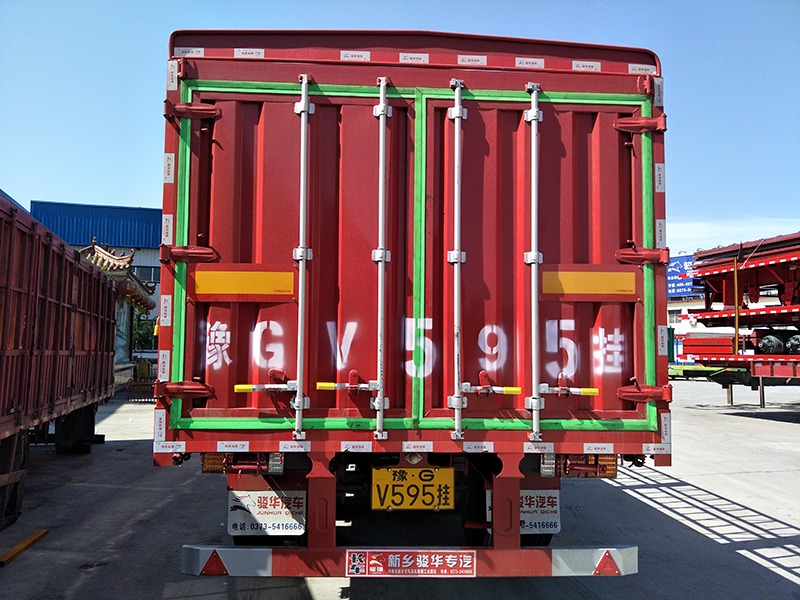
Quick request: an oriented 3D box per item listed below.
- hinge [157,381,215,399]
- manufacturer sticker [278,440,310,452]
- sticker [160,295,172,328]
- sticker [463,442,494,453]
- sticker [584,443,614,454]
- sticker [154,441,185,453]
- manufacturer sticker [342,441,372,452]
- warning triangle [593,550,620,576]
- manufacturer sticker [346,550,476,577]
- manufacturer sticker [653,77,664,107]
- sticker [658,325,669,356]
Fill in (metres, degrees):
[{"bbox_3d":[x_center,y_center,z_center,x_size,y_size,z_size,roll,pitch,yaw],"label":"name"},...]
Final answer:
[{"bbox_3d":[-1.031,0.430,2.663,0.270,0.090,0.070,1,-3,-2],"label":"hinge"},{"bbox_3d":[-0.505,0.711,2.683,0.150,0.050,0.006,1,-3,-3],"label":"manufacturer sticker"},{"bbox_3d":[-1.141,0.053,2.710,0.053,0.150,0.010,1,-3,-2],"label":"sticker"},{"bbox_3d":[0.385,0.725,2.735,0.150,0.050,0.010,1,-3,-3],"label":"sticker"},{"bbox_3d":[0.989,0.736,2.762,0.150,0.050,0.010,1,-3,-3],"label":"sticker"},{"bbox_3d":[-1.109,0.709,2.674,0.150,0.052,0.010,1,-3,-2],"label":"sticker"},{"bbox_3d":[-0.213,0.716,2.708,0.150,0.050,0.010,1,-3,-3],"label":"manufacturer sticker"},{"bbox_3d":[1.079,1.369,2.890,0.150,0.130,0.010,1,-3,-3],"label":"warning triangle"},{"bbox_3d":[0.056,1.333,2.807,0.660,0.138,0.010,1,-3,-3],"label":"manufacturer sticker"},{"bbox_3d":[1.341,-1.079,2.877,0.050,0.150,0.010,1,-3,-3],"label":"manufacturer sticker"},{"bbox_3d":[1.338,0.207,2.818,0.050,0.150,0.006,1,-3,-3],"label":"sticker"}]

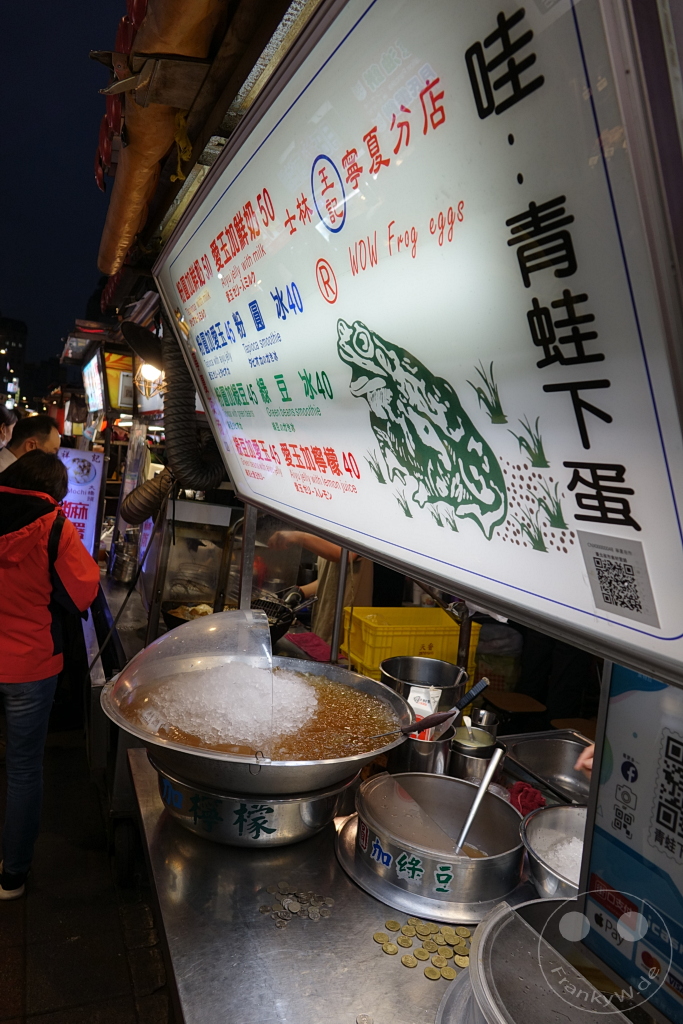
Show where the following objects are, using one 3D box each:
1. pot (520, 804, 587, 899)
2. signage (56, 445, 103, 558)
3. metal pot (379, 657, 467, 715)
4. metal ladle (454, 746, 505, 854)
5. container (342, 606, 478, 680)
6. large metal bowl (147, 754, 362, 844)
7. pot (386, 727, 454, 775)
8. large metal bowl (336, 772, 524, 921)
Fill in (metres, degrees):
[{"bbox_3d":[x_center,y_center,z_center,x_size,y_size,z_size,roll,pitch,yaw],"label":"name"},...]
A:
[{"bbox_3d":[0.530,0.745,1.365,0.354,0.140,0.354,6,5,-1],"label":"pot"},{"bbox_3d":[-1.800,-0.039,4.673,0.305,0.760,0.080,4,5,-16],"label":"signage"},{"bbox_3d":[0.249,0.607,2.153,0.282,0.215,0.282,6,5,-1],"label":"metal pot"},{"bbox_3d":[0.320,0.692,1.609,0.080,0.070,0.390,8,28,26],"label":"metal ladle"},{"bbox_3d":[0.344,0.635,3.465,0.600,0.210,0.380,3,6,-23],"label":"container"},{"bbox_3d":[-0.210,0.644,1.679,0.520,0.137,0.520,6,5,-1],"label":"large metal bowl"},{"bbox_3d":[0.219,0.663,1.874,0.174,0.150,0.174,6,5,-1],"label":"pot"},{"bbox_3d":[0.217,0.719,1.524,0.444,0.102,0.444,6,5,-1],"label":"large metal bowl"}]

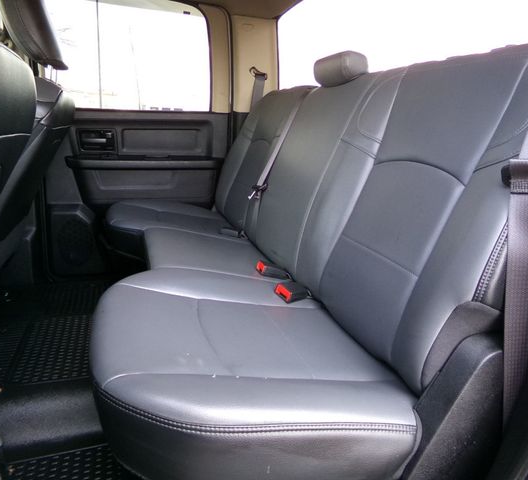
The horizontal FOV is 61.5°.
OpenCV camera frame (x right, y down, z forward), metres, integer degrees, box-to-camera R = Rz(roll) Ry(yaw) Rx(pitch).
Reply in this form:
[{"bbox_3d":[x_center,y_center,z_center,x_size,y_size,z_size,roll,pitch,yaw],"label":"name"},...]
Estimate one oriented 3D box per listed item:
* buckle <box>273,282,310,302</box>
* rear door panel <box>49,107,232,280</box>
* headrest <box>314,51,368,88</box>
[{"bbox_3d":[0.060,0.113,0.945,0.065,0.025,0.046,2,22,-33],"label":"buckle"},{"bbox_3d":[-0.517,-0.190,1.895,0.750,0.700,0.130,-2,15,-17],"label":"rear door panel"},{"bbox_3d":[0.196,-0.438,1.152,0.088,0.095,0.220,-2,15,-17],"label":"headrest"}]

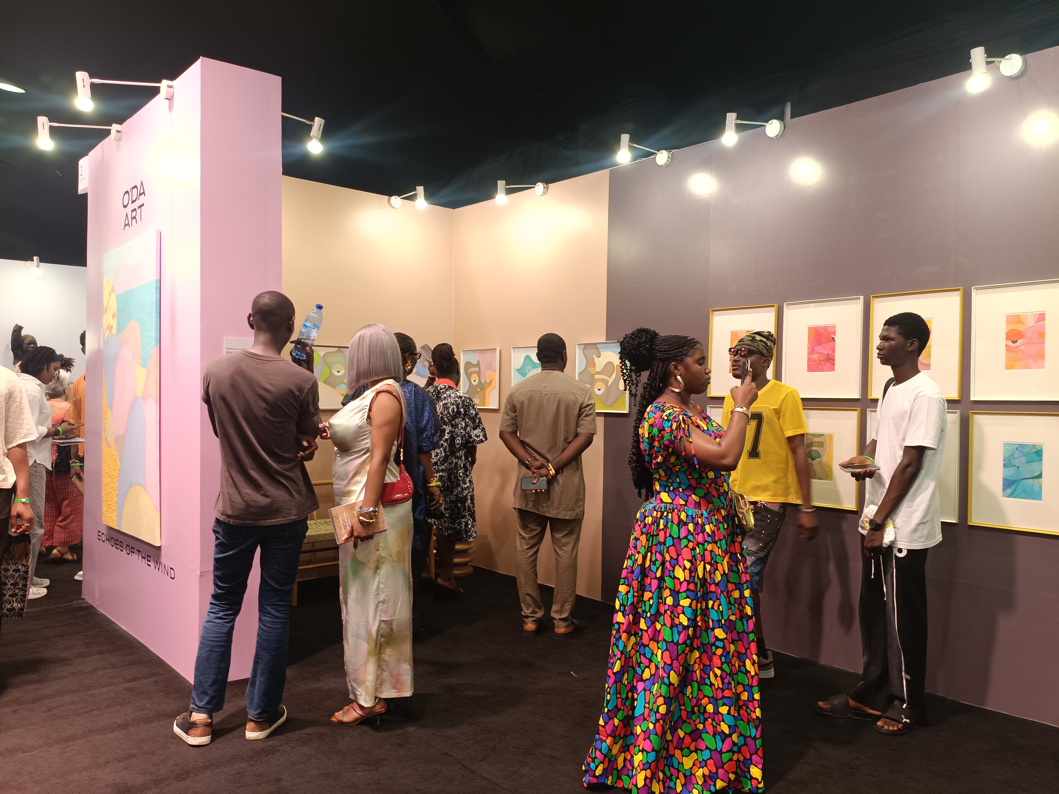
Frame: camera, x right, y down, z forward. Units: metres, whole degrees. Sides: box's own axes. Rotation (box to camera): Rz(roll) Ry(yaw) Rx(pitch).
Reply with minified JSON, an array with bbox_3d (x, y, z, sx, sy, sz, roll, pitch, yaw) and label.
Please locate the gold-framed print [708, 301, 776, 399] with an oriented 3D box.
[{"bbox_3d":[1.229,-0.259,4.596,0.028,0.521,0.432,0,0,-42],"label":"gold-framed print"}]

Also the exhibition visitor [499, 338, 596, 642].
[{"bbox_3d":[0.130,0.498,4.713,0.560,1.770,0.420,1,1,20],"label":"exhibition visitor"}]

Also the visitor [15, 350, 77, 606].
[{"bbox_3d":[-3.322,0.498,5.463,0.520,1.680,0.460,0,1,-40],"label":"visitor"}]

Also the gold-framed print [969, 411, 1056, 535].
[{"bbox_3d":[2.187,0.331,3.524,0.028,0.521,0.432,0,0,-42],"label":"gold-framed print"}]

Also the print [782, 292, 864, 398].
[{"bbox_3d":[1.554,-0.253,4.234,0.028,0.521,0.432,0,0,-42],"label":"print"}]

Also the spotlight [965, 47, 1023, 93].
[{"bbox_3d":[1.992,-1.399,3.389,0.440,0.235,0.100,0,1,-42],"label":"spotlight"}]

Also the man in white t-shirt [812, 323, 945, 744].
[{"bbox_3d":[1.555,0.523,3.493,0.500,1.770,0.480,1,0,-5],"label":"man in white t-shirt"}]

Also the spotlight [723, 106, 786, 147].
[{"bbox_3d":[1.198,-1.427,4.271,0.440,0.200,0.100,0,1,-42],"label":"spotlight"}]

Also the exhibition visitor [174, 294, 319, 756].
[{"bbox_3d":[-1.177,0.476,3.354,0.540,1.830,0.450,1,0,-7],"label":"exhibition visitor"}]

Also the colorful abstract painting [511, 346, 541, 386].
[{"bbox_3d":[0.043,-0.143,5.853,0.035,0.474,0.502,0,1,-42],"label":"colorful abstract painting"}]

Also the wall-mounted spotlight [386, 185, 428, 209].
[{"bbox_3d":[-0.926,-1.502,6.153,0.100,0.165,0.410,0,0,-42],"label":"wall-mounted spotlight"}]

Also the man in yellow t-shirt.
[{"bbox_3d":[1.177,0.530,3.993,0.420,1.740,0.520,0,1,-35],"label":"man in yellow t-shirt"}]

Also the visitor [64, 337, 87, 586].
[{"bbox_3d":[-3.279,0.425,5.942,0.560,1.820,0.360,1,0,10],"label":"visitor"}]

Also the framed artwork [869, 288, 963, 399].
[{"bbox_3d":[1.877,-0.248,3.874,0.028,0.521,0.432,0,0,-42],"label":"framed artwork"}]

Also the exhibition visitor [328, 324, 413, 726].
[{"bbox_3d":[-0.686,0.538,3.485,0.380,1.715,0.460,1,0,9],"label":"exhibition visitor"}]

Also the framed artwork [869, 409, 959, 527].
[{"bbox_3d":[1.868,0.325,3.880,0.028,0.521,0.432,0,0,-42],"label":"framed artwork"}]

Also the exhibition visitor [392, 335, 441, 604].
[{"bbox_3d":[-0.784,0.506,4.714,0.560,1.760,0.420,1,0,24],"label":"exhibition visitor"}]

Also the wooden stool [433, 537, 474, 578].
[{"bbox_3d":[-0.583,1.153,6.148,0.315,0.420,0.315,1,0,0],"label":"wooden stool"}]

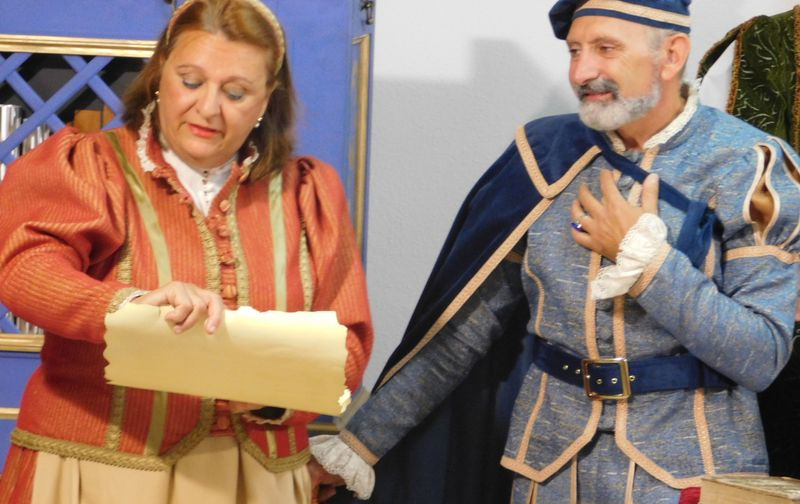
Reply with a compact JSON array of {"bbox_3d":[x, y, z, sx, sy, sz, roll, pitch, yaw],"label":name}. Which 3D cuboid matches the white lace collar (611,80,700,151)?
[{"bbox_3d":[0.379,-0.203,5.900,0.140,0.095,0.140,4,5,24],"label":"white lace collar"}]

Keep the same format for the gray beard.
[{"bbox_3d":[0.307,-0.218,5.840,0.110,0.083,0.135,-2,6,-40],"label":"gray beard"}]

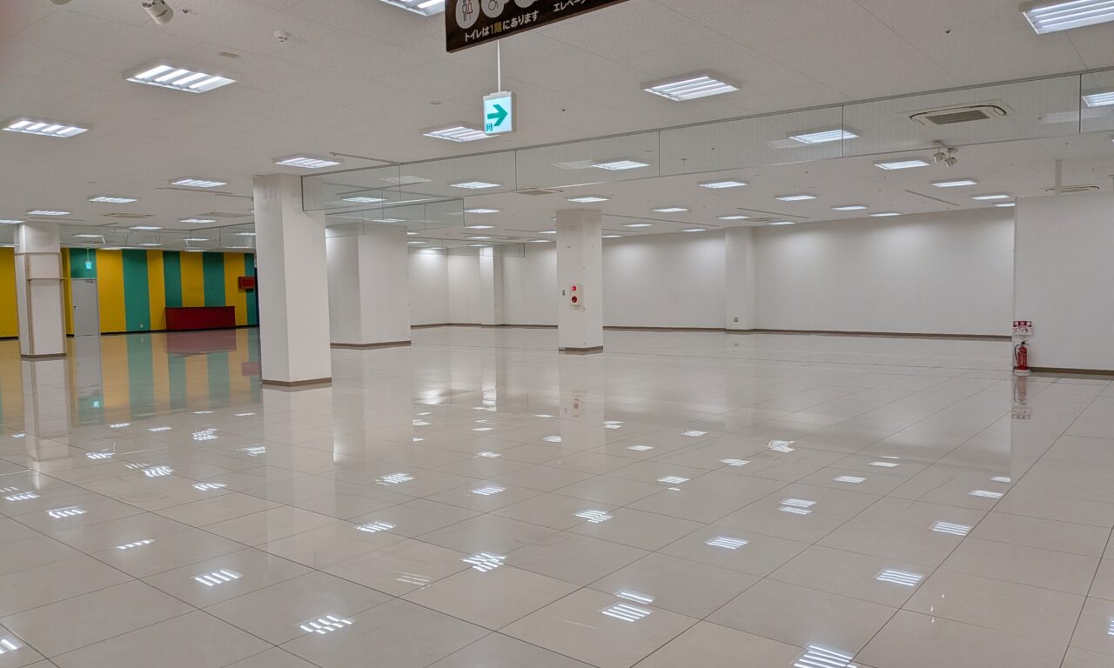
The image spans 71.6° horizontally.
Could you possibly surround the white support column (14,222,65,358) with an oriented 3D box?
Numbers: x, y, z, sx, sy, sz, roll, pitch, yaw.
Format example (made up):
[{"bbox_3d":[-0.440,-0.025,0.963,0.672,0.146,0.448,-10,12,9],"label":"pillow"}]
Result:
[{"bbox_3d":[-12.596,-1.014,18.844,0.780,3.190,0.740,2,4,40],"label":"white support column"}]

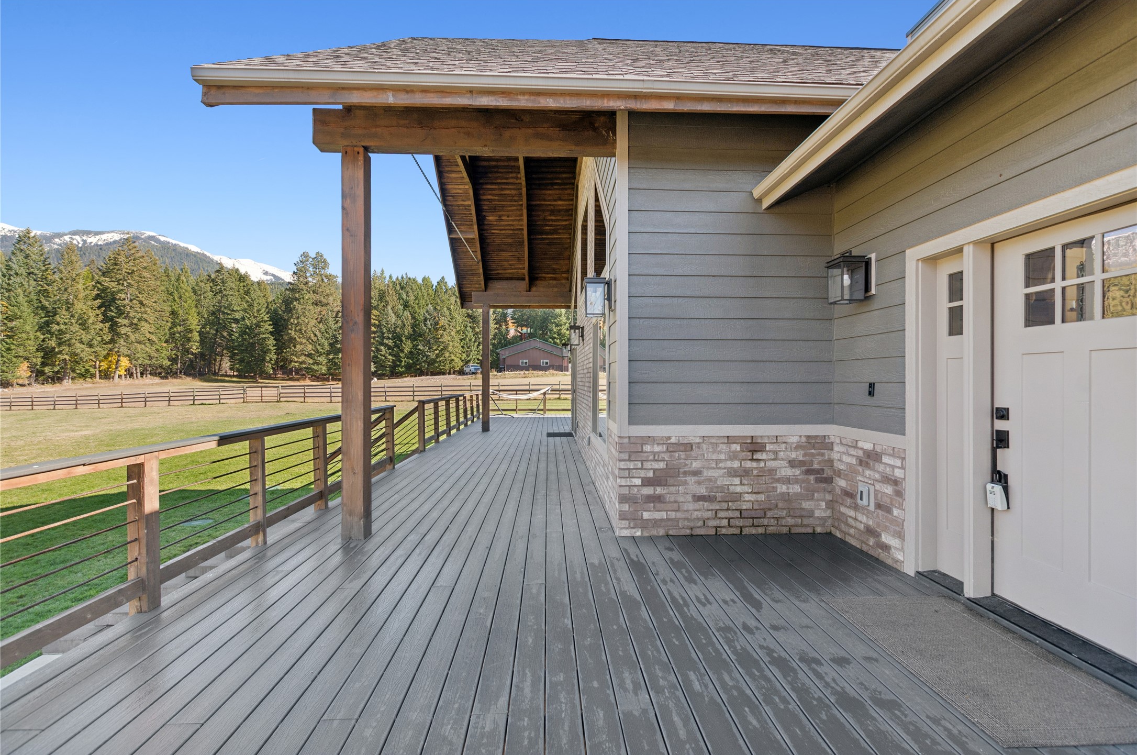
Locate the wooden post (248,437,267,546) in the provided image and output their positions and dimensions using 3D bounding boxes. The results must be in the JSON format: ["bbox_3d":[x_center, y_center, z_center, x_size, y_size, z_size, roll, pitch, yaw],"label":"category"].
[{"bbox_3d":[-2.401,0.886,3.689,0.087,0.830,0.088,0,0,-3],"label":"wooden post"}]

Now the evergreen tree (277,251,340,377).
[{"bbox_3d":[-40.587,-9.925,74.000,8.760,19.572,8.760,0,0,0],"label":"evergreen tree"}]

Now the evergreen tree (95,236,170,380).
[{"bbox_3d":[-65.368,-10.455,71.000,8.129,21.443,8.129,0,0,0],"label":"evergreen tree"}]

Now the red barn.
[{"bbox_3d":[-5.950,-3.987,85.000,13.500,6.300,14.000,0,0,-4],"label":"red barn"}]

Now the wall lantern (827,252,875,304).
[{"bbox_3d":[2.120,-0.755,3.540,0.250,0.380,0.195,0,0,-3],"label":"wall lantern"}]

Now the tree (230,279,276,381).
[{"bbox_3d":[-46.597,-6.828,70.000,6.694,14.706,6.694,0,0,-3],"label":"tree"}]

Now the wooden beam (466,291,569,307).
[{"bbox_3d":[-1.175,-1.967,12.040,2.455,0.295,0.140,0,0,-3],"label":"wooden beam"}]

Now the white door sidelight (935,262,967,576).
[{"bbox_3d":[2.433,0.246,2.922,0.050,2.010,0.325,0,0,-3],"label":"white door sidelight"}]

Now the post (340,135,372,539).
[{"bbox_3d":[-1.733,-0.276,3.884,0.180,3.155,0.177,0,0,-3],"label":"post"}]

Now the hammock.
[{"bbox_3d":[-1.700,0.830,16.850,2.750,1.060,1.150,0,0,-37],"label":"hammock"}]

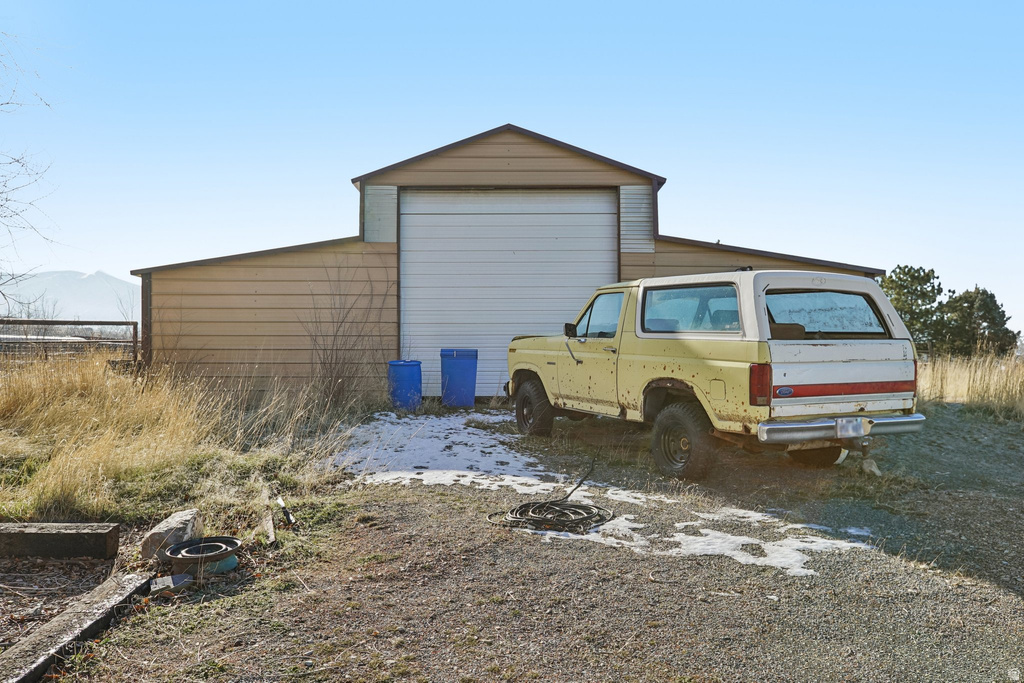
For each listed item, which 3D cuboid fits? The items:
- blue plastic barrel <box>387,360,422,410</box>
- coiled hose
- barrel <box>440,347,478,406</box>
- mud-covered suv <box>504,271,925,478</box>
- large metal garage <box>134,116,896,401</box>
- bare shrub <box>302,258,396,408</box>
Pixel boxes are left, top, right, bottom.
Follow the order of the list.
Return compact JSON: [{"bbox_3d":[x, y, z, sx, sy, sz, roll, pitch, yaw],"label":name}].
[{"bbox_3d":[-1.650,0.680,11.800,0.530,0.800,0.530,0,1,0],"label":"blue plastic barrel"},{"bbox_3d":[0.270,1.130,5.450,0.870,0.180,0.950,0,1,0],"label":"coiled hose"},{"bbox_3d":[-0.840,0.560,12.200,0.590,0.930,0.580,0,1,0],"label":"barrel"},{"bbox_3d":[1.710,0.260,8.120,1.970,1.850,4.480,0,1,-29],"label":"mud-covered suv"},{"bbox_3d":[-0.050,-1.360,17.200,12.500,4.620,9.000,0,1,0],"label":"large metal garage"},{"bbox_3d":[-2.530,-0.120,12.000,1.450,2.350,1.250,0,1,0],"label":"bare shrub"}]

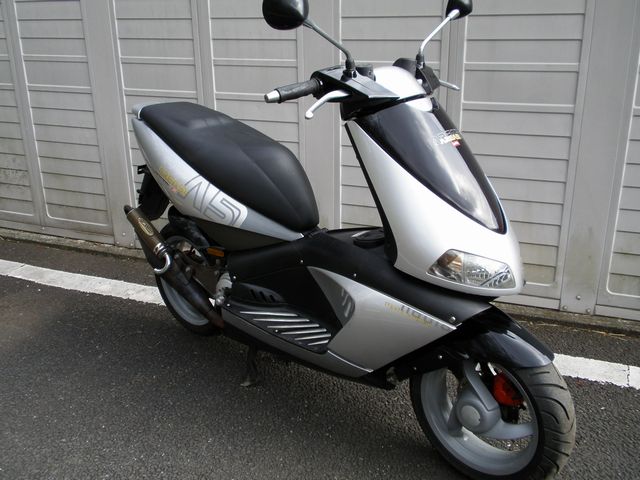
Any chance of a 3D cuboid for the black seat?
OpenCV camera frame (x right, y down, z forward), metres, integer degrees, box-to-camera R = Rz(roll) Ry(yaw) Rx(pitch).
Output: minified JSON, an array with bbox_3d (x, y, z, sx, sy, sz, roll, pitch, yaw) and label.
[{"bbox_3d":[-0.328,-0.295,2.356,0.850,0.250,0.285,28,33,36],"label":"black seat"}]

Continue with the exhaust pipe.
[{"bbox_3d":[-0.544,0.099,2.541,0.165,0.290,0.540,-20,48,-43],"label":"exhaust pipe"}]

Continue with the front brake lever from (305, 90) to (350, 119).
[{"bbox_3d":[0.027,-0.331,1.654,0.172,0.045,0.045,-30,34,-35],"label":"front brake lever"}]

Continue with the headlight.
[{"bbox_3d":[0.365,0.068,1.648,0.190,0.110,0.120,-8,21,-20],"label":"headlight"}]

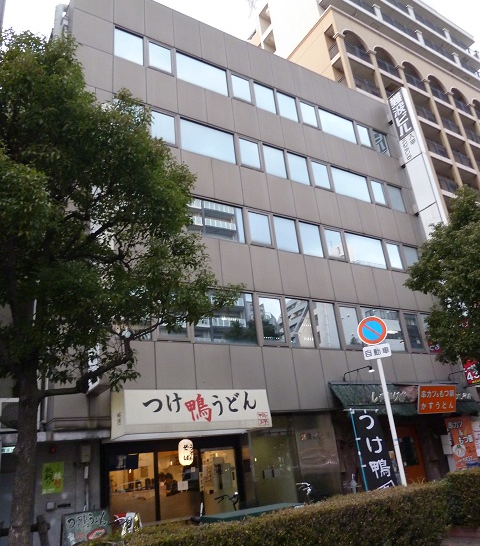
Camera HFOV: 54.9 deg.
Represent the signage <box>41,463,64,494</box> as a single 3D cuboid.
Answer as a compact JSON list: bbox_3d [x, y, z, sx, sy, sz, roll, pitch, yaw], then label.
[{"bbox_3d":[-4.586,5.037,11.357,0.477,0.701,0.015,8,-26,-31],"label":"signage"}]

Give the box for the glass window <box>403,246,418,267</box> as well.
[{"bbox_3d":[8.015,-0.532,21.280,1.005,1.443,0.120,8,-27,-31],"label":"glass window"}]

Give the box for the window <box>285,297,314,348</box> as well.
[{"bbox_3d":[2.106,1.768,16.136,1.057,1.770,0.120,8,-27,-31],"label":"window"}]

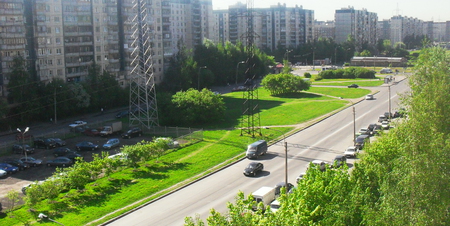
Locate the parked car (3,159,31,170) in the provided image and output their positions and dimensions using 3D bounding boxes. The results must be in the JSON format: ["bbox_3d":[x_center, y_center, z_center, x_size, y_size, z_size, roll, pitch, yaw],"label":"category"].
[{"bbox_3d":[-36.132,8.911,85.865,4.500,1.650,1.800,6,12,30],"label":"parked car"}]

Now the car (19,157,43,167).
[{"bbox_3d":[-32.675,8.168,83.140,4.200,1.420,1.680,3,10,20],"label":"car"}]

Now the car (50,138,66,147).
[{"bbox_3d":[-35.489,6.301,104.418,4.200,1.450,1.720,3,10,25],"label":"car"}]

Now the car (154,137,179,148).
[{"bbox_3d":[-11.886,6.168,101.298,4.400,1.480,1.750,4,11,25],"label":"car"}]

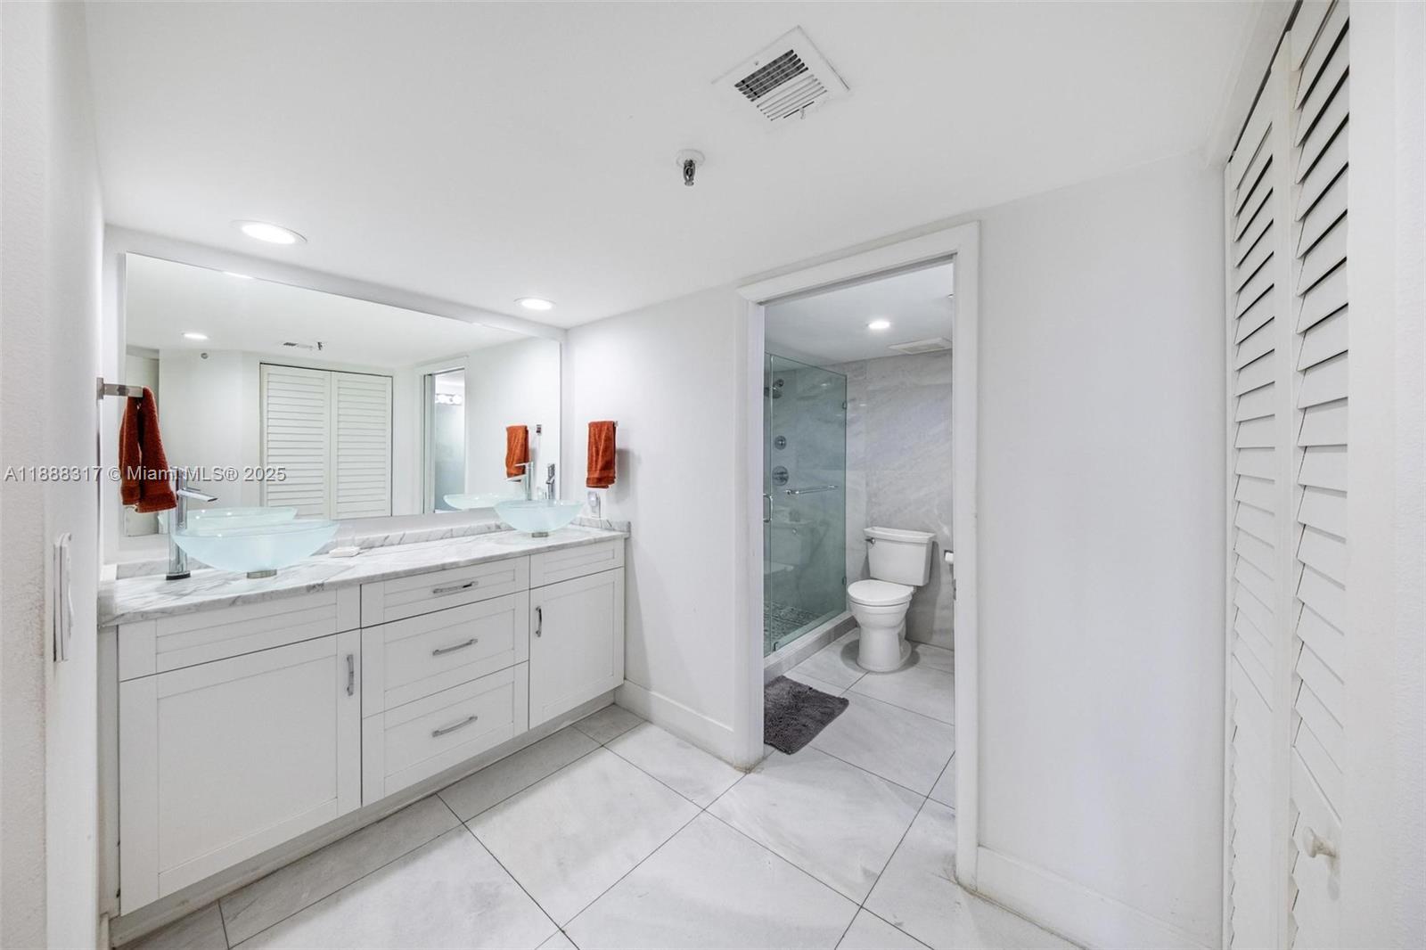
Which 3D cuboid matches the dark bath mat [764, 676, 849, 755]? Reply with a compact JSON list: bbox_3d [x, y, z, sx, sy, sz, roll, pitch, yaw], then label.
[{"bbox_3d":[0.375,1.228,2.486,0.450,0.025,0.615,2,3,40],"label":"dark bath mat"}]

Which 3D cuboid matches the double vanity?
[{"bbox_3d":[-1.218,0.805,2.042,0.548,0.901,1.677,2,3,40],"label":"double vanity"}]

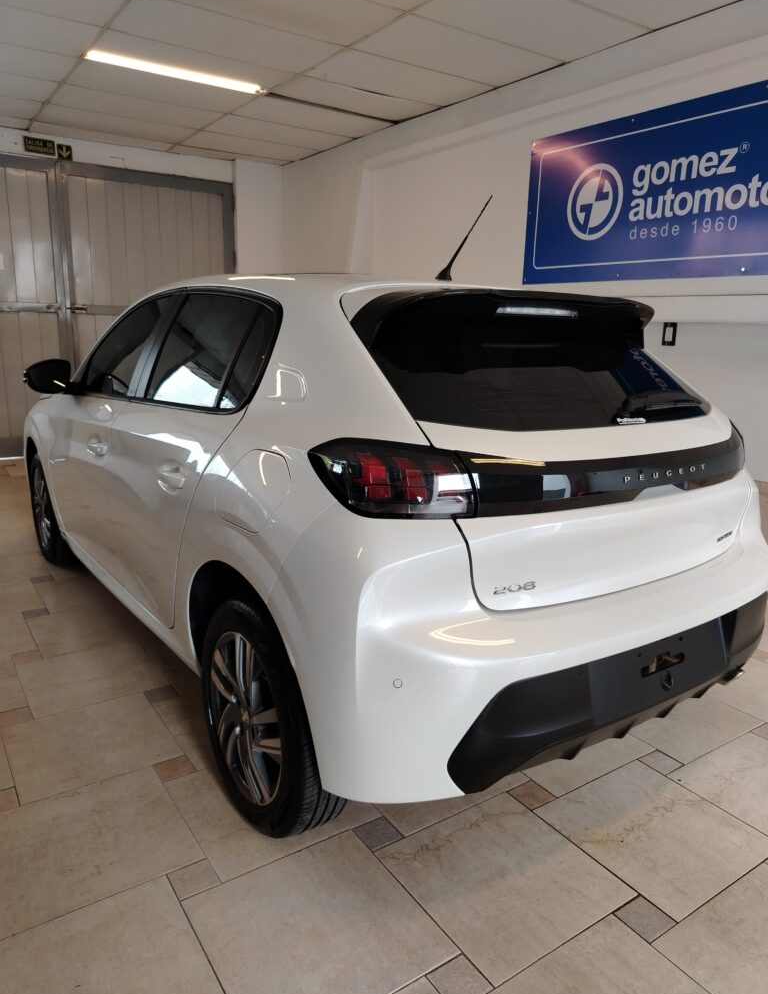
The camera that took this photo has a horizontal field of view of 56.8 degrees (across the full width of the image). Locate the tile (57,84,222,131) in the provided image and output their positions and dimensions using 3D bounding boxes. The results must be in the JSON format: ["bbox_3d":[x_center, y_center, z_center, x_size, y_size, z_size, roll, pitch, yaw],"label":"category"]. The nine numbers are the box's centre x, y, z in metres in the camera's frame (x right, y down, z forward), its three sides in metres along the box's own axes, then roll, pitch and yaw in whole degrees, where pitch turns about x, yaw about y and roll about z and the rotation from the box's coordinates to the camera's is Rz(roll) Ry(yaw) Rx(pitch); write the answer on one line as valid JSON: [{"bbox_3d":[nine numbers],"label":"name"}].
[{"bbox_3d":[-1.940,-3.080,5.617,1.210,0.021,0.603,-8,17,-34],"label":"tile"}]

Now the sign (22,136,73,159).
[{"bbox_3d":[-2.998,-3.112,6.353,0.390,0.150,0.012,-7,16,-33],"label":"sign"}]

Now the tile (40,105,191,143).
[{"bbox_3d":[-2.287,-3.204,6.101,1.210,0.021,0.603,-8,17,-34],"label":"tile"}]

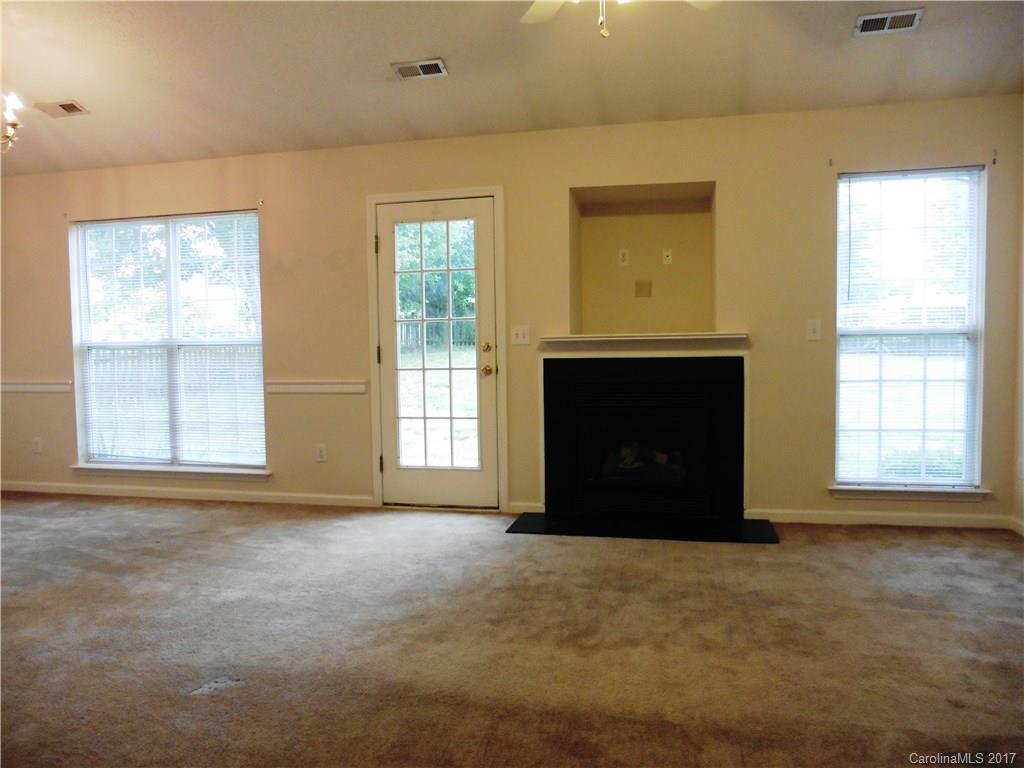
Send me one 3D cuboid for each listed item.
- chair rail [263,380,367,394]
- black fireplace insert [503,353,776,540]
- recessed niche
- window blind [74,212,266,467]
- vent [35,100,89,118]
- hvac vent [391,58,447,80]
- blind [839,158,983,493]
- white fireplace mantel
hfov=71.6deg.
[{"bbox_3d":[-1.371,0.018,4.912,0.775,0.103,0.028,0,3,12],"label":"chair rail"},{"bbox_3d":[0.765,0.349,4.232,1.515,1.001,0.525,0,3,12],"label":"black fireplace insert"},{"bbox_3d":[0.860,-0.784,4.678,0.891,0.921,0.530,0,3,12],"label":"recessed niche"},{"bbox_3d":[-2.513,-0.305,5.204,1.540,1.810,0.050,0,3,12],"label":"window blind"},{"bbox_3d":[-2.850,-1.740,4.510,0.295,0.022,0.148,0,-14,12],"label":"vent"},{"bbox_3d":[-0.516,-1.755,3.981,0.292,0.022,0.146,0,-14,12],"label":"hvac vent"},{"bbox_3d":[2.315,-0.318,4.160,0.765,1.825,0.050,0,3,12],"label":"blind"},{"bbox_3d":[0.802,-0.254,4.377,1.250,0.095,0.130,0,3,12],"label":"white fireplace mantel"}]

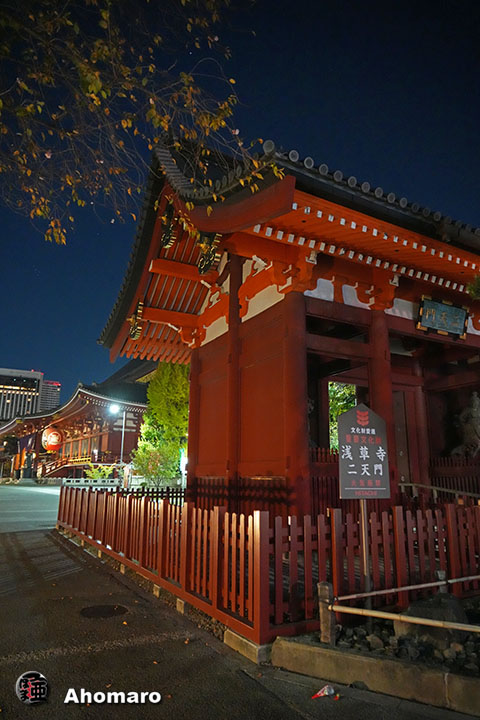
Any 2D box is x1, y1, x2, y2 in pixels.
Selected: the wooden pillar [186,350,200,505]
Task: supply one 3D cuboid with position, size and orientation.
[{"bbox_3d":[-1.255,2.109,13.680,0.370,4.919,0.370,8,-15,-27],"label":"wooden pillar"}]

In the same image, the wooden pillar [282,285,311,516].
[{"bbox_3d":[1.108,1.026,9.385,0.410,5.038,0.410,0,-14,0],"label":"wooden pillar"}]

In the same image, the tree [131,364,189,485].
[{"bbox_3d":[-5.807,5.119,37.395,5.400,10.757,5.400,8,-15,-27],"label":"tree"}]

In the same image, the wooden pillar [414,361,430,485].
[{"bbox_3d":[5.501,2.349,14.429,0.380,4.906,0.380,8,-15,-27],"label":"wooden pillar"}]

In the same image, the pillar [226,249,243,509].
[{"bbox_3d":[-0.087,0.597,11.825,0.340,7.002,0.340,8,-15,-27],"label":"pillar"}]

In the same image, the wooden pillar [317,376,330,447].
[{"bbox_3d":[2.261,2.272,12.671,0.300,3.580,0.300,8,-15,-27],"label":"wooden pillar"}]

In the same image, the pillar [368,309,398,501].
[{"bbox_3d":[3.132,1.305,10.428,0.410,5.018,0.410,8,-15,-27],"label":"pillar"}]

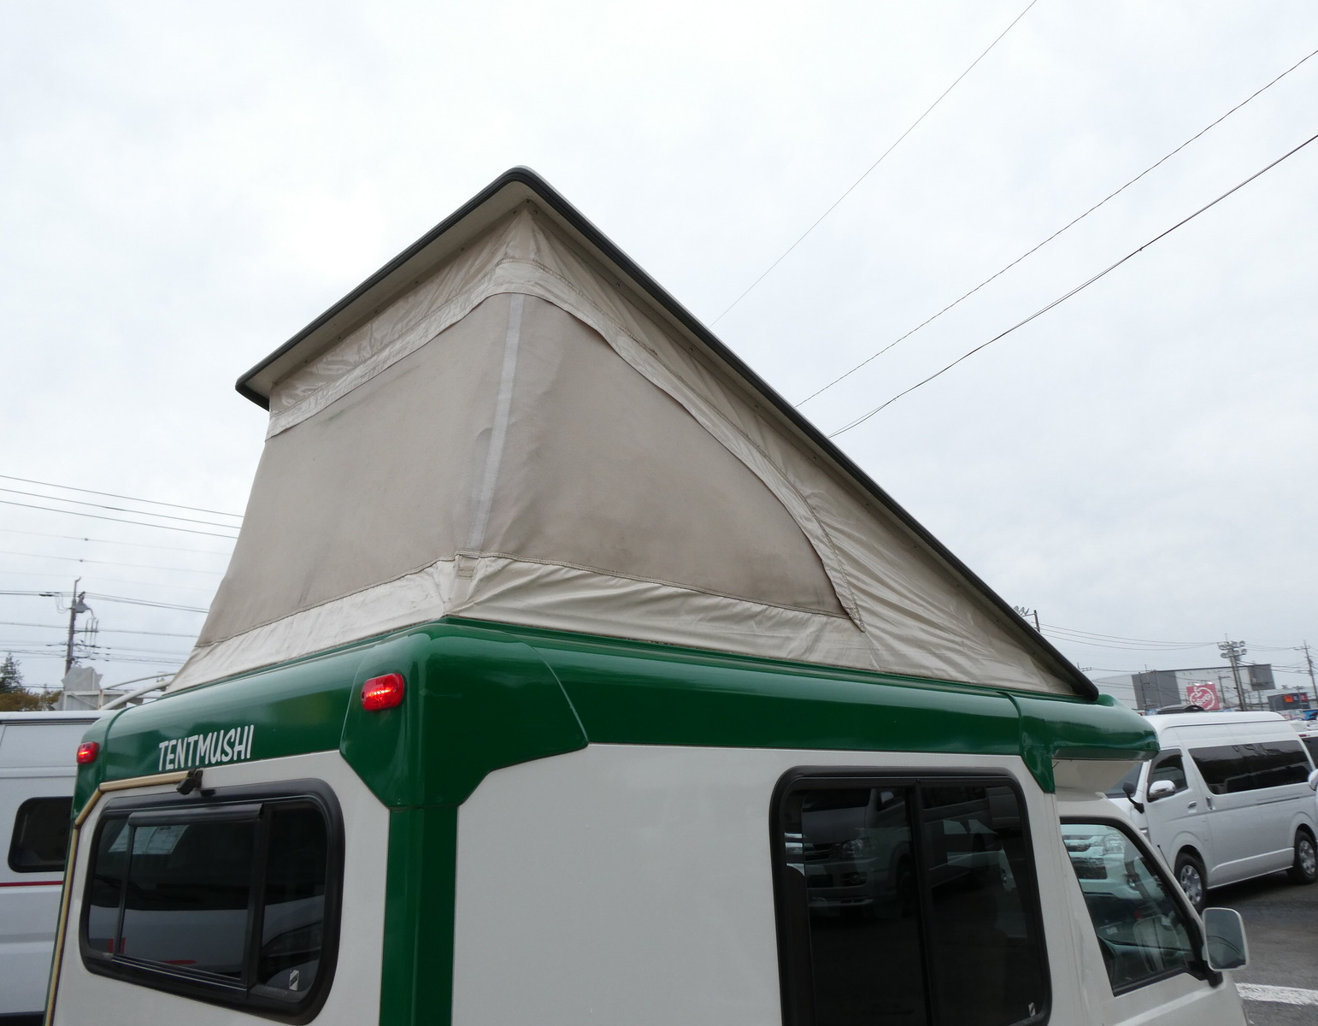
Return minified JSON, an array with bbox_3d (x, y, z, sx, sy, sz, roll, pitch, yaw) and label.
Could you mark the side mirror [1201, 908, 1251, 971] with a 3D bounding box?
[{"bbox_3d":[1.643,1.243,2.753,0.070,0.180,0.135,10,-21,-35],"label":"side mirror"}]

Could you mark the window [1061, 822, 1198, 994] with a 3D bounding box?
[{"bbox_3d":[1.319,1.063,2.635,0.640,0.430,0.060,15,-24,-43],"label":"window"}]

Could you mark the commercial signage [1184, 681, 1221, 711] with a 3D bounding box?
[{"bbox_3d":[66.020,22.223,115.000,3.500,3.300,0.300,-14,-19,37],"label":"commercial signage"}]

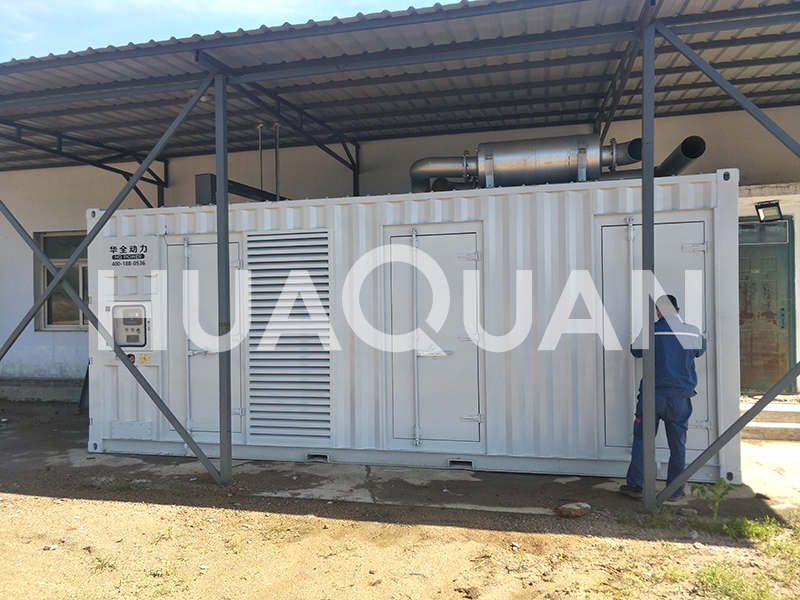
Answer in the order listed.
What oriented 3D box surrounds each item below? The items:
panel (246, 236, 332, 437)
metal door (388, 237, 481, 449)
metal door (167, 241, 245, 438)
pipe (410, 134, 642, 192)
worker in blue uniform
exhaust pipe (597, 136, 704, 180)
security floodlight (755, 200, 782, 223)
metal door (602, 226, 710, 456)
[{"bbox_3d":[-1.133,0.380,5.930,0.900,2.160,0.080,-1,0,13],"label":"panel"},{"bbox_3d":[0.341,0.361,5.592,0.850,1.990,0.080,-1,0,13],"label":"metal door"},{"bbox_3d":[-2.069,0.400,6.145,0.860,2.000,0.080,-1,0,13],"label":"metal door"},{"bbox_3d":[1.288,-1.395,6.041,2.410,0.555,0.470,-1,0,13],"label":"pipe"},{"bbox_3d":[2.186,0.791,4.801,0.660,1.664,0.480,-1,0,10],"label":"worker in blue uniform"},{"bbox_3d":[2.657,-1.458,6.335,0.850,0.240,1.520,-1,0,13],"label":"exhaust pipe"},{"bbox_3d":[4.972,-1.196,7.766,0.110,0.260,0.290,-37,21,-32],"label":"security floodlight"},{"bbox_3d":[2.266,0.321,5.151,0.860,2.000,0.080,-1,0,13],"label":"metal door"}]

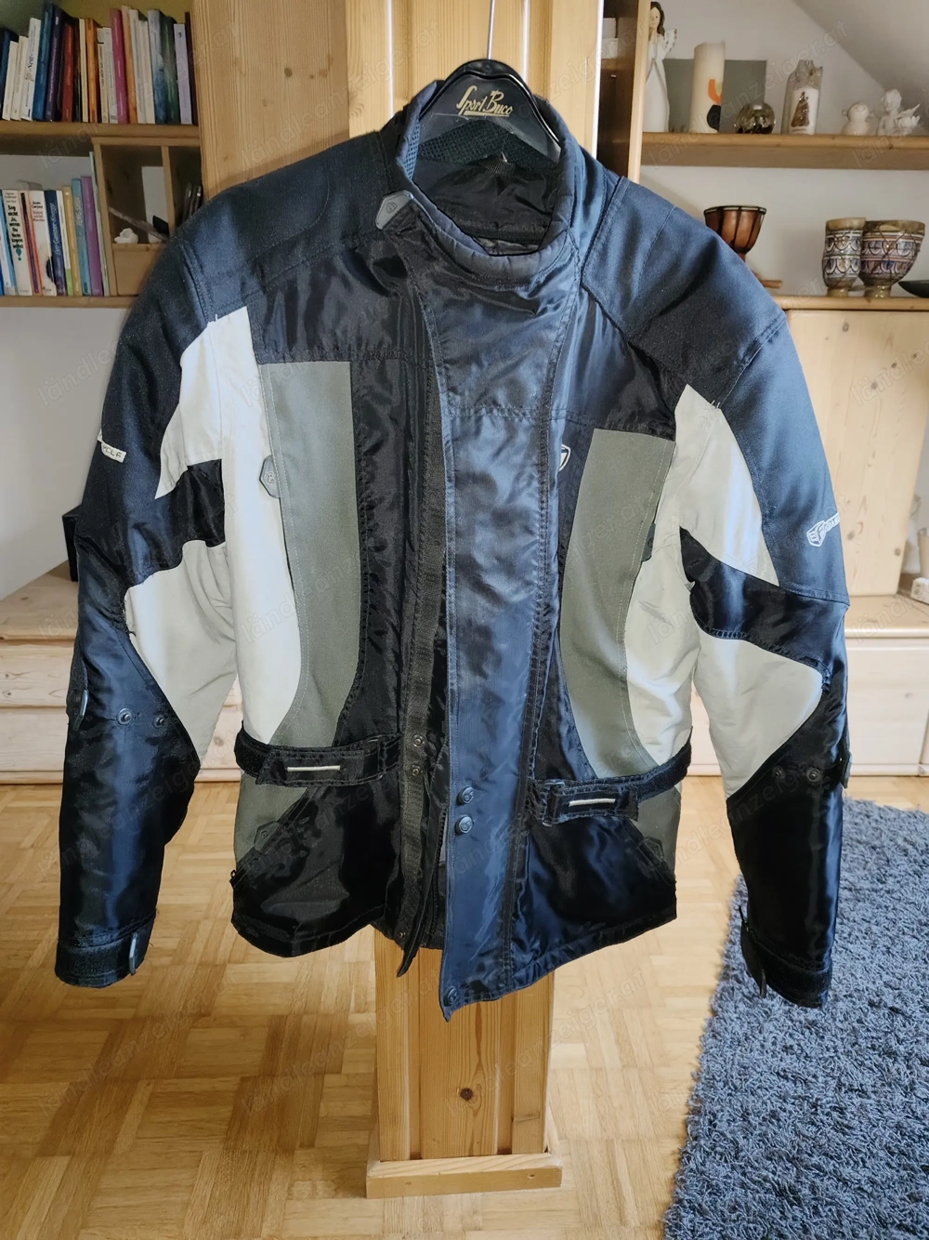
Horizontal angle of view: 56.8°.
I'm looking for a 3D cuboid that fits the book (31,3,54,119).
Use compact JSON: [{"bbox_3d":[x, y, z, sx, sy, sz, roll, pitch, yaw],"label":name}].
[{"bbox_3d":[-0.875,-1.175,1.848,0.023,0.218,0.145,13,17,-6],"label":"book"}]

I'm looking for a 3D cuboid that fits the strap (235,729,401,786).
[{"bbox_3d":[-0.140,0.128,0.812,0.157,0.040,0.042,2,18,6],"label":"strap"}]

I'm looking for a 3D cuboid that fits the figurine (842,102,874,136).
[{"bbox_3d":[0.878,-1.110,1.921,0.068,0.080,0.062,5,19,12],"label":"figurine"}]

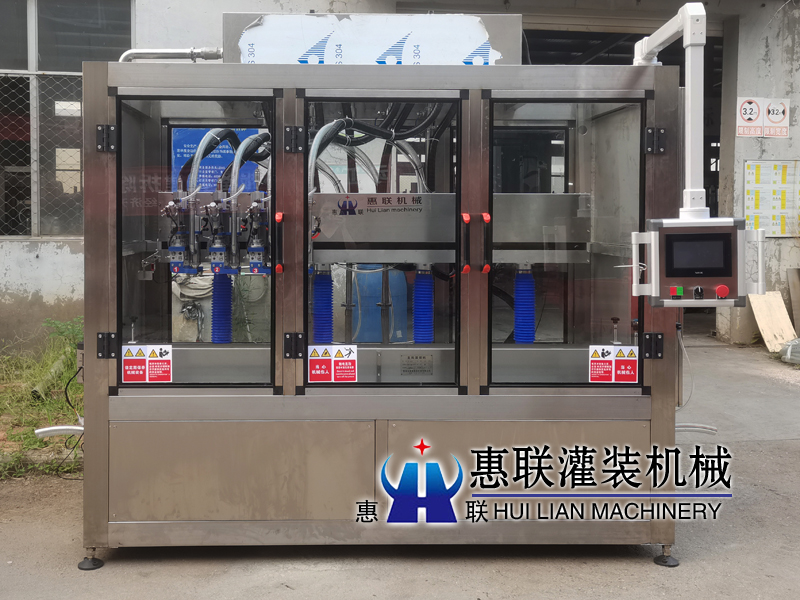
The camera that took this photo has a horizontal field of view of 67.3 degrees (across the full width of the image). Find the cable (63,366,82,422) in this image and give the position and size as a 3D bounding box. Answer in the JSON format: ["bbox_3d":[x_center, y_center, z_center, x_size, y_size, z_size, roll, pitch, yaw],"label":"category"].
[{"bbox_3d":[-1.170,0.338,2.150,0.072,0.200,0.040,0,1,-1],"label":"cable"}]

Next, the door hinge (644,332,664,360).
[{"bbox_3d":[0.845,0.153,2.004,0.066,0.086,0.016,0,1,-1],"label":"door hinge"}]

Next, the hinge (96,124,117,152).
[{"bbox_3d":[-0.961,-0.529,1.969,0.066,0.086,0.016,0,1,-1],"label":"hinge"}]

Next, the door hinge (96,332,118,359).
[{"bbox_3d":[-0.962,0.151,1.977,0.066,0.086,0.016,0,1,-1],"label":"door hinge"}]

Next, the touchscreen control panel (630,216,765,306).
[{"bbox_3d":[0.915,-0.114,1.850,0.390,0.268,0.085,0,1,9],"label":"touchscreen control panel"}]

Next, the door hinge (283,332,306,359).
[{"bbox_3d":[-0.348,0.152,1.986,0.066,0.086,0.016,0,1,-1],"label":"door hinge"}]

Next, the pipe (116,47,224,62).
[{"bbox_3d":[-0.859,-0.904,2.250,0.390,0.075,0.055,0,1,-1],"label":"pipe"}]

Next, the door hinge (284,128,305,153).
[{"bbox_3d":[-0.346,-0.528,1.978,0.066,0.086,0.016,0,1,-1],"label":"door hinge"}]

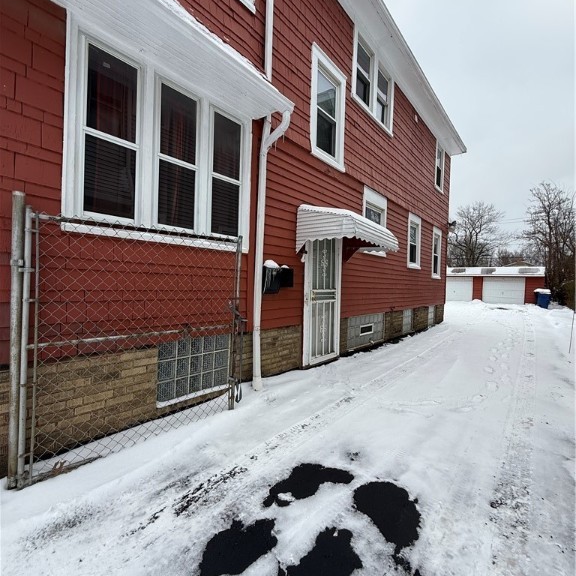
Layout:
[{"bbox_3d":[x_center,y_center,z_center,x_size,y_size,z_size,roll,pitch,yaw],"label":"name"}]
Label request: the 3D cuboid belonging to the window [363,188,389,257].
[{"bbox_3d":[1.803,-1.314,6.345,0.130,1.239,1.175,3,1,39],"label":"window"}]

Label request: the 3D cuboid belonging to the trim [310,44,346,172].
[{"bbox_3d":[0.674,-2.751,4.881,0.130,1.586,0.988,3,1,39],"label":"trim"}]

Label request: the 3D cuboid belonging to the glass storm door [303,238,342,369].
[{"bbox_3d":[0.590,0.150,4.937,0.120,2.030,1.015,3,1,39],"label":"glass storm door"}]

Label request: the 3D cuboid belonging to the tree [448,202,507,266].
[{"bbox_3d":[27.000,-5.660,45.012,8.000,13.700,8.000,3,1,39],"label":"tree"}]

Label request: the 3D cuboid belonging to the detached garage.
[{"bbox_3d":[18.422,-0.357,28.211,7.600,3.200,6.400,3,1,39],"label":"detached garage"}]

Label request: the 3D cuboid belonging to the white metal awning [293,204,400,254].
[{"bbox_3d":[0.922,-0.791,4.601,0.890,0.675,1.386,3,1,39],"label":"white metal awning"}]

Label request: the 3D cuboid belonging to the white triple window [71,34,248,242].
[{"bbox_3d":[-1.013,-1.172,2.907,0.150,1.517,1.794,3,1,39],"label":"white triple window"}]

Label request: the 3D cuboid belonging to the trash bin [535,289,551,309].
[{"bbox_3d":[16.221,0.744,19.801,0.700,1.170,0.780,3,1,39],"label":"trash bin"}]

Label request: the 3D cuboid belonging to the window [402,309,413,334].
[{"bbox_3d":[3.083,0.857,8.107,0.120,0.609,0.659,3,1,39],"label":"window"}]

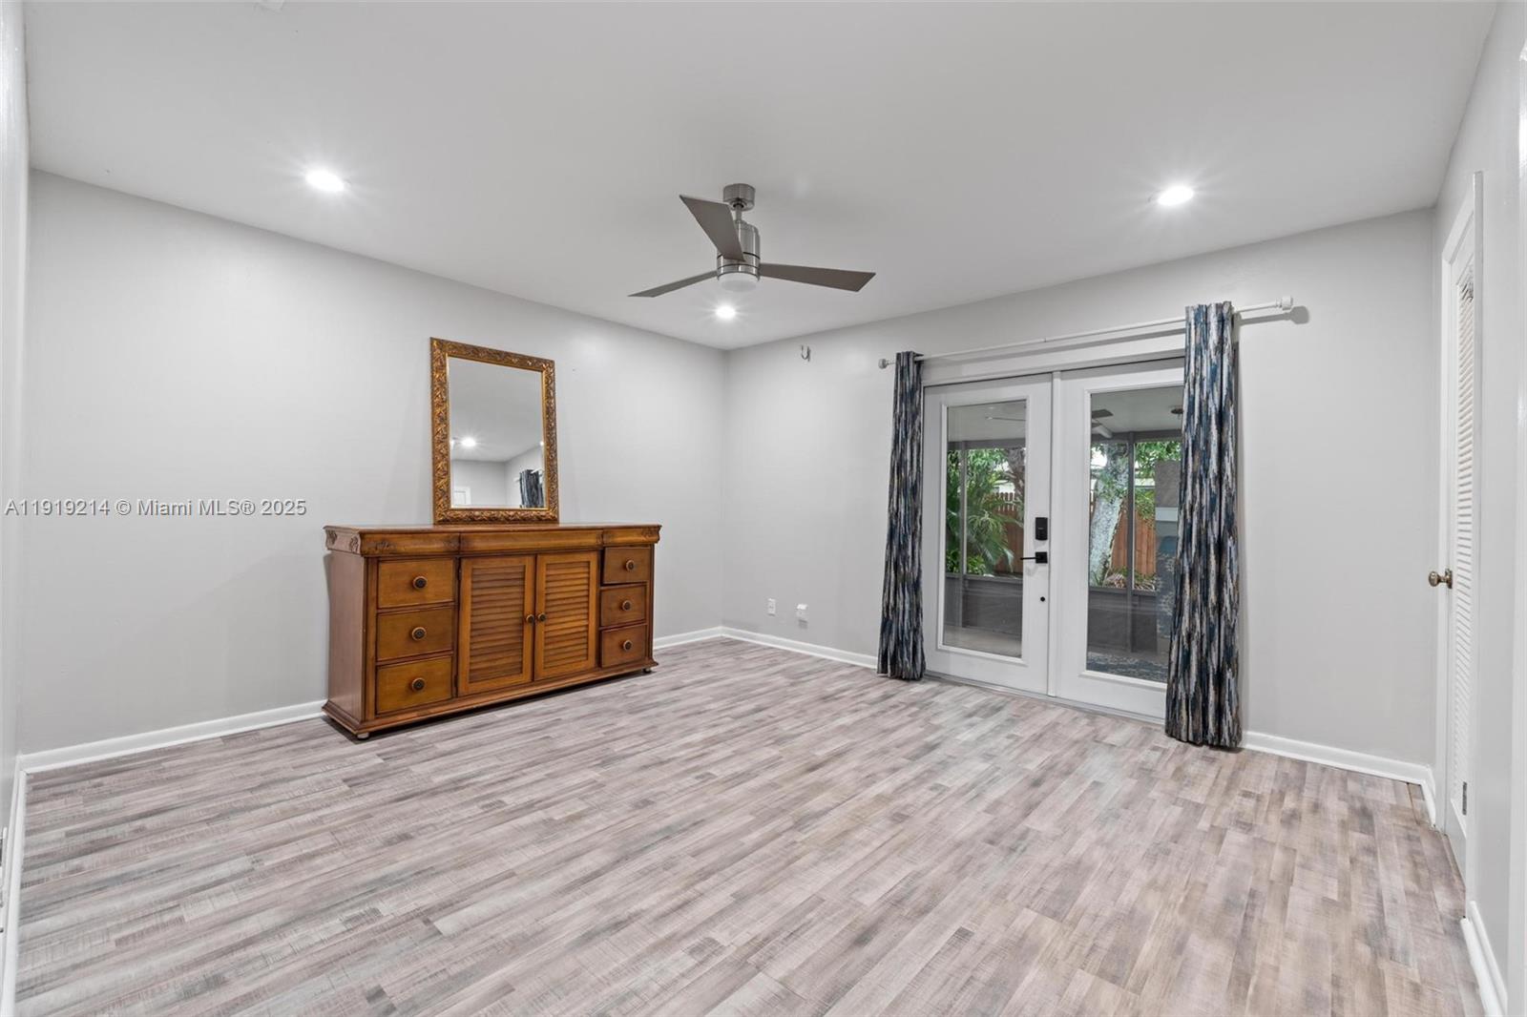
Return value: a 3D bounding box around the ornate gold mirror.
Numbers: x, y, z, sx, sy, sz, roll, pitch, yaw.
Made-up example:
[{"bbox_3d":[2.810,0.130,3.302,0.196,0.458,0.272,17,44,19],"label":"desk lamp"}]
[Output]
[{"bbox_3d":[-1.651,-0.436,3.966,0.040,1.092,0.790,-8,-6,41],"label":"ornate gold mirror"}]

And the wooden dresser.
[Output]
[{"bbox_3d":[-1.498,0.606,3.839,0.535,0.988,1.825,1,0,42],"label":"wooden dresser"}]

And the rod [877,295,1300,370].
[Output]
[{"bbox_3d":[1.627,-0.963,3.653,2.176,0.078,0.100,1,0,42],"label":"rod"}]

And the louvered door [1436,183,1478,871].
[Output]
[{"bbox_3d":[2.257,0.116,2.038,0.048,2.054,0.566,1,0,42],"label":"louvered door"}]

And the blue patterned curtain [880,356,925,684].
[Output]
[{"bbox_3d":[0.938,0.048,4.254,0.278,2.165,0.139,1,0,42],"label":"blue patterned curtain"}]

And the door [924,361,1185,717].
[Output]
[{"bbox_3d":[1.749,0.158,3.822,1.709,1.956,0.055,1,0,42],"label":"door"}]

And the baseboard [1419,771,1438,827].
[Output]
[{"bbox_3d":[2.623,1.122,2.504,0.031,0.080,0.511,1,0,42],"label":"baseboard"}]

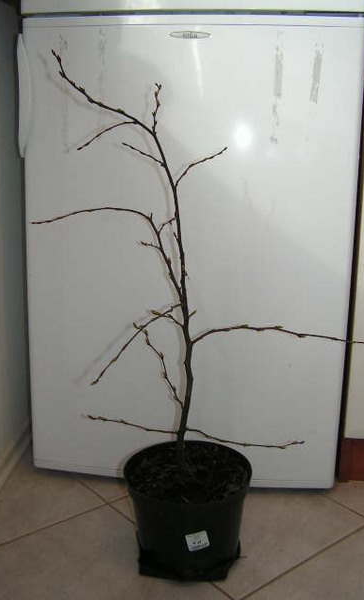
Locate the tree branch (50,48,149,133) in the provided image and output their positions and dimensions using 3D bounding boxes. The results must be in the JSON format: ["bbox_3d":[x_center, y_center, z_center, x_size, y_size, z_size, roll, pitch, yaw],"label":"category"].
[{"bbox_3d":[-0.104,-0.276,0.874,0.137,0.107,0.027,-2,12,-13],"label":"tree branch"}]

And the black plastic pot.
[{"bbox_3d":[0.009,0.323,1.031,0.198,0.138,0.198,1,12,0],"label":"black plastic pot"}]

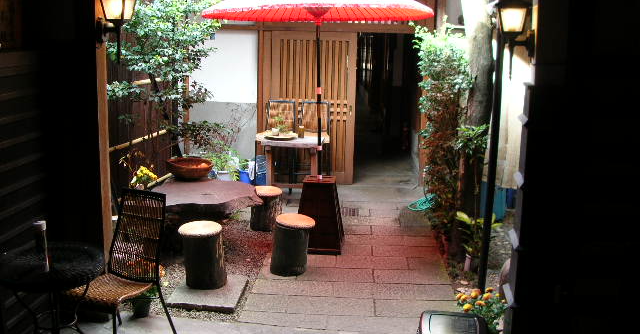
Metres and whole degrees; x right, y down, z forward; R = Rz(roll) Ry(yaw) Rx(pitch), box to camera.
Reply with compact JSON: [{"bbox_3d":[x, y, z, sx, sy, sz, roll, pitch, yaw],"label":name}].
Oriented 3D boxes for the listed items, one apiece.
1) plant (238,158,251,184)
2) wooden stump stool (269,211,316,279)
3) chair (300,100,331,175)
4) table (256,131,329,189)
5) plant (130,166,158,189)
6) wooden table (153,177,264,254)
[{"bbox_3d":[-0.962,0.084,8.352,0.210,0.420,0.210,1,8,2],"label":"plant"},{"bbox_3d":[-0.219,0.619,5.160,0.340,0.420,0.340,1,8,2],"label":"wooden stump stool"},{"bbox_3d":[-0.106,-0.271,8.534,0.440,1.180,0.500,1,8,2],"label":"chair"},{"bbox_3d":[-0.342,0.042,8.095,0.800,0.700,0.500,1,8,2],"label":"table"},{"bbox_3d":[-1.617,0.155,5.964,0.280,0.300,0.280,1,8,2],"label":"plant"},{"bbox_3d":[-0.974,0.474,5.709,1.080,0.520,1.000,1,8,2],"label":"wooden table"}]

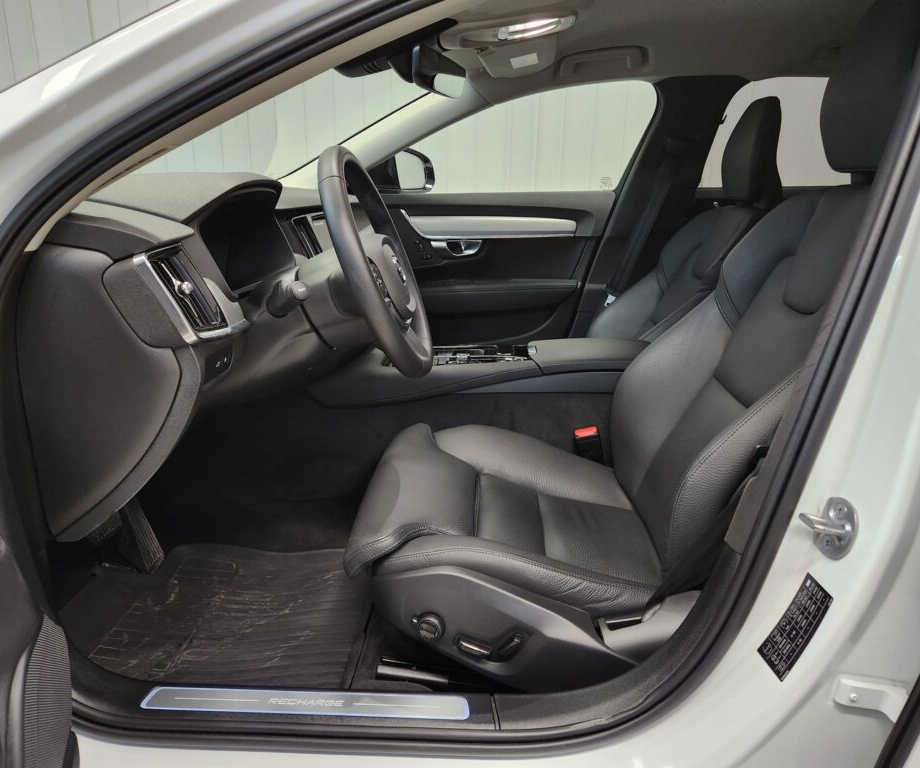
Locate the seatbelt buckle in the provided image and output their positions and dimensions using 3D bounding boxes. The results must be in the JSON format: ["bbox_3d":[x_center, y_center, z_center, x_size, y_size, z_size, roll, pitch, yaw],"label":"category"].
[{"bbox_3d":[0.254,0.120,1.330,0.047,0.080,0.030,-11,15,5],"label":"seatbelt buckle"}]

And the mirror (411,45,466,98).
[{"bbox_3d":[-0.040,-0.596,1.314,0.038,0.070,0.235,6,16,19],"label":"mirror"}]

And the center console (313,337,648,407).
[{"bbox_3d":[0.085,-0.017,1.472,0.760,0.130,0.260,1,15,2],"label":"center console"}]

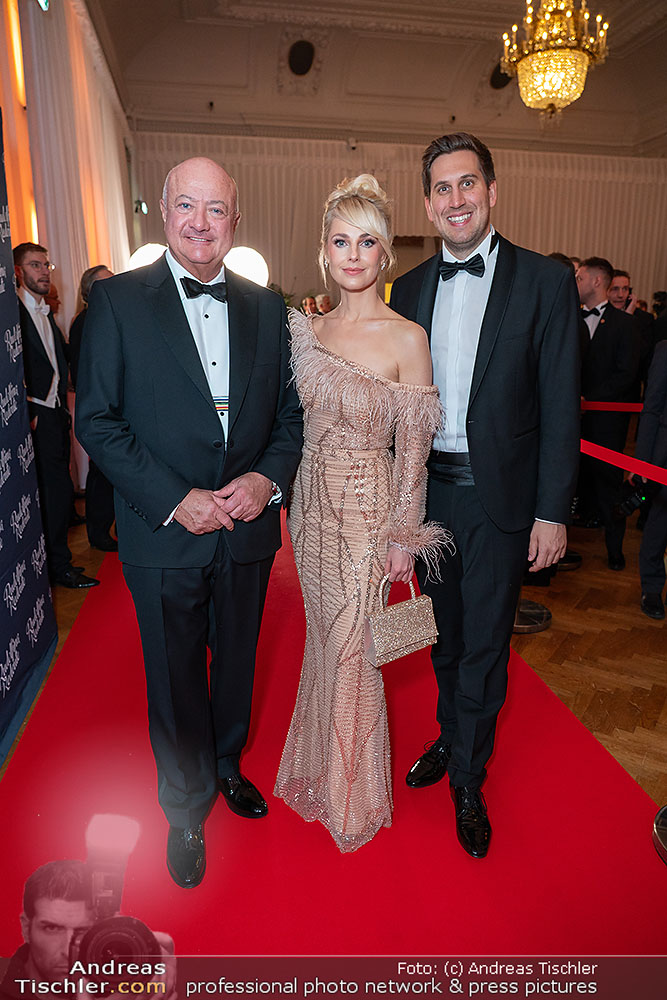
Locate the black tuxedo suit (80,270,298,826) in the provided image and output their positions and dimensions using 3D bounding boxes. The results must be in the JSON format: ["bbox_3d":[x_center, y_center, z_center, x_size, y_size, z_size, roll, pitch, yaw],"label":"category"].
[{"bbox_3d":[-0.353,0.173,1.783,0.570,1.515,0.420,-5,16,-22],"label":"black tuxedo suit"}]

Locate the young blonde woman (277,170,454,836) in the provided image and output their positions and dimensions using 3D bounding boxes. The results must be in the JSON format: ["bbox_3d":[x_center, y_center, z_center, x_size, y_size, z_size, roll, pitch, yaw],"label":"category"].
[{"bbox_3d":[0.065,0.059,1.826,0.500,1.760,0.420,3,14,12],"label":"young blonde woman"}]

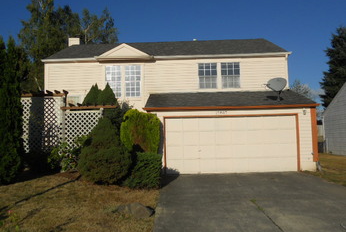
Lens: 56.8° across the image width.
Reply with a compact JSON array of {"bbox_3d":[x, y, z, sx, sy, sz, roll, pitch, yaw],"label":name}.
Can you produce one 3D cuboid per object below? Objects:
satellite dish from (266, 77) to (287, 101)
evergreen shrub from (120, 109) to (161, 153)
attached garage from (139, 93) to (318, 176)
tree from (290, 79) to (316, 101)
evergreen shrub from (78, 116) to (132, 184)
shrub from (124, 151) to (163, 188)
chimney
[{"bbox_3d":[3.947,-1.005,12.230,0.800,0.930,0.520,-6,-6,44],"label":"satellite dish"},{"bbox_3d":[-1.134,0.980,11.313,1.400,2.470,1.300,-1,-5,2],"label":"evergreen shrub"},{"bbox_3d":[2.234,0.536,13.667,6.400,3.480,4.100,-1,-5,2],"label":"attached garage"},{"bbox_3d":[16.143,-0.297,39.658,4.200,8.680,4.200,-1,-5,2],"label":"tree"},{"bbox_3d":[-2.407,1.153,11.101,1.800,2.170,1.700,-1,-5,2],"label":"evergreen shrub"},{"bbox_3d":[-0.929,1.675,10.146,1.200,1.000,1.150,-1,-5,2],"label":"shrub"},{"bbox_3d":[-6.128,-4.477,19.928,0.700,0.850,0.750,-1,-5,2],"label":"chimney"}]

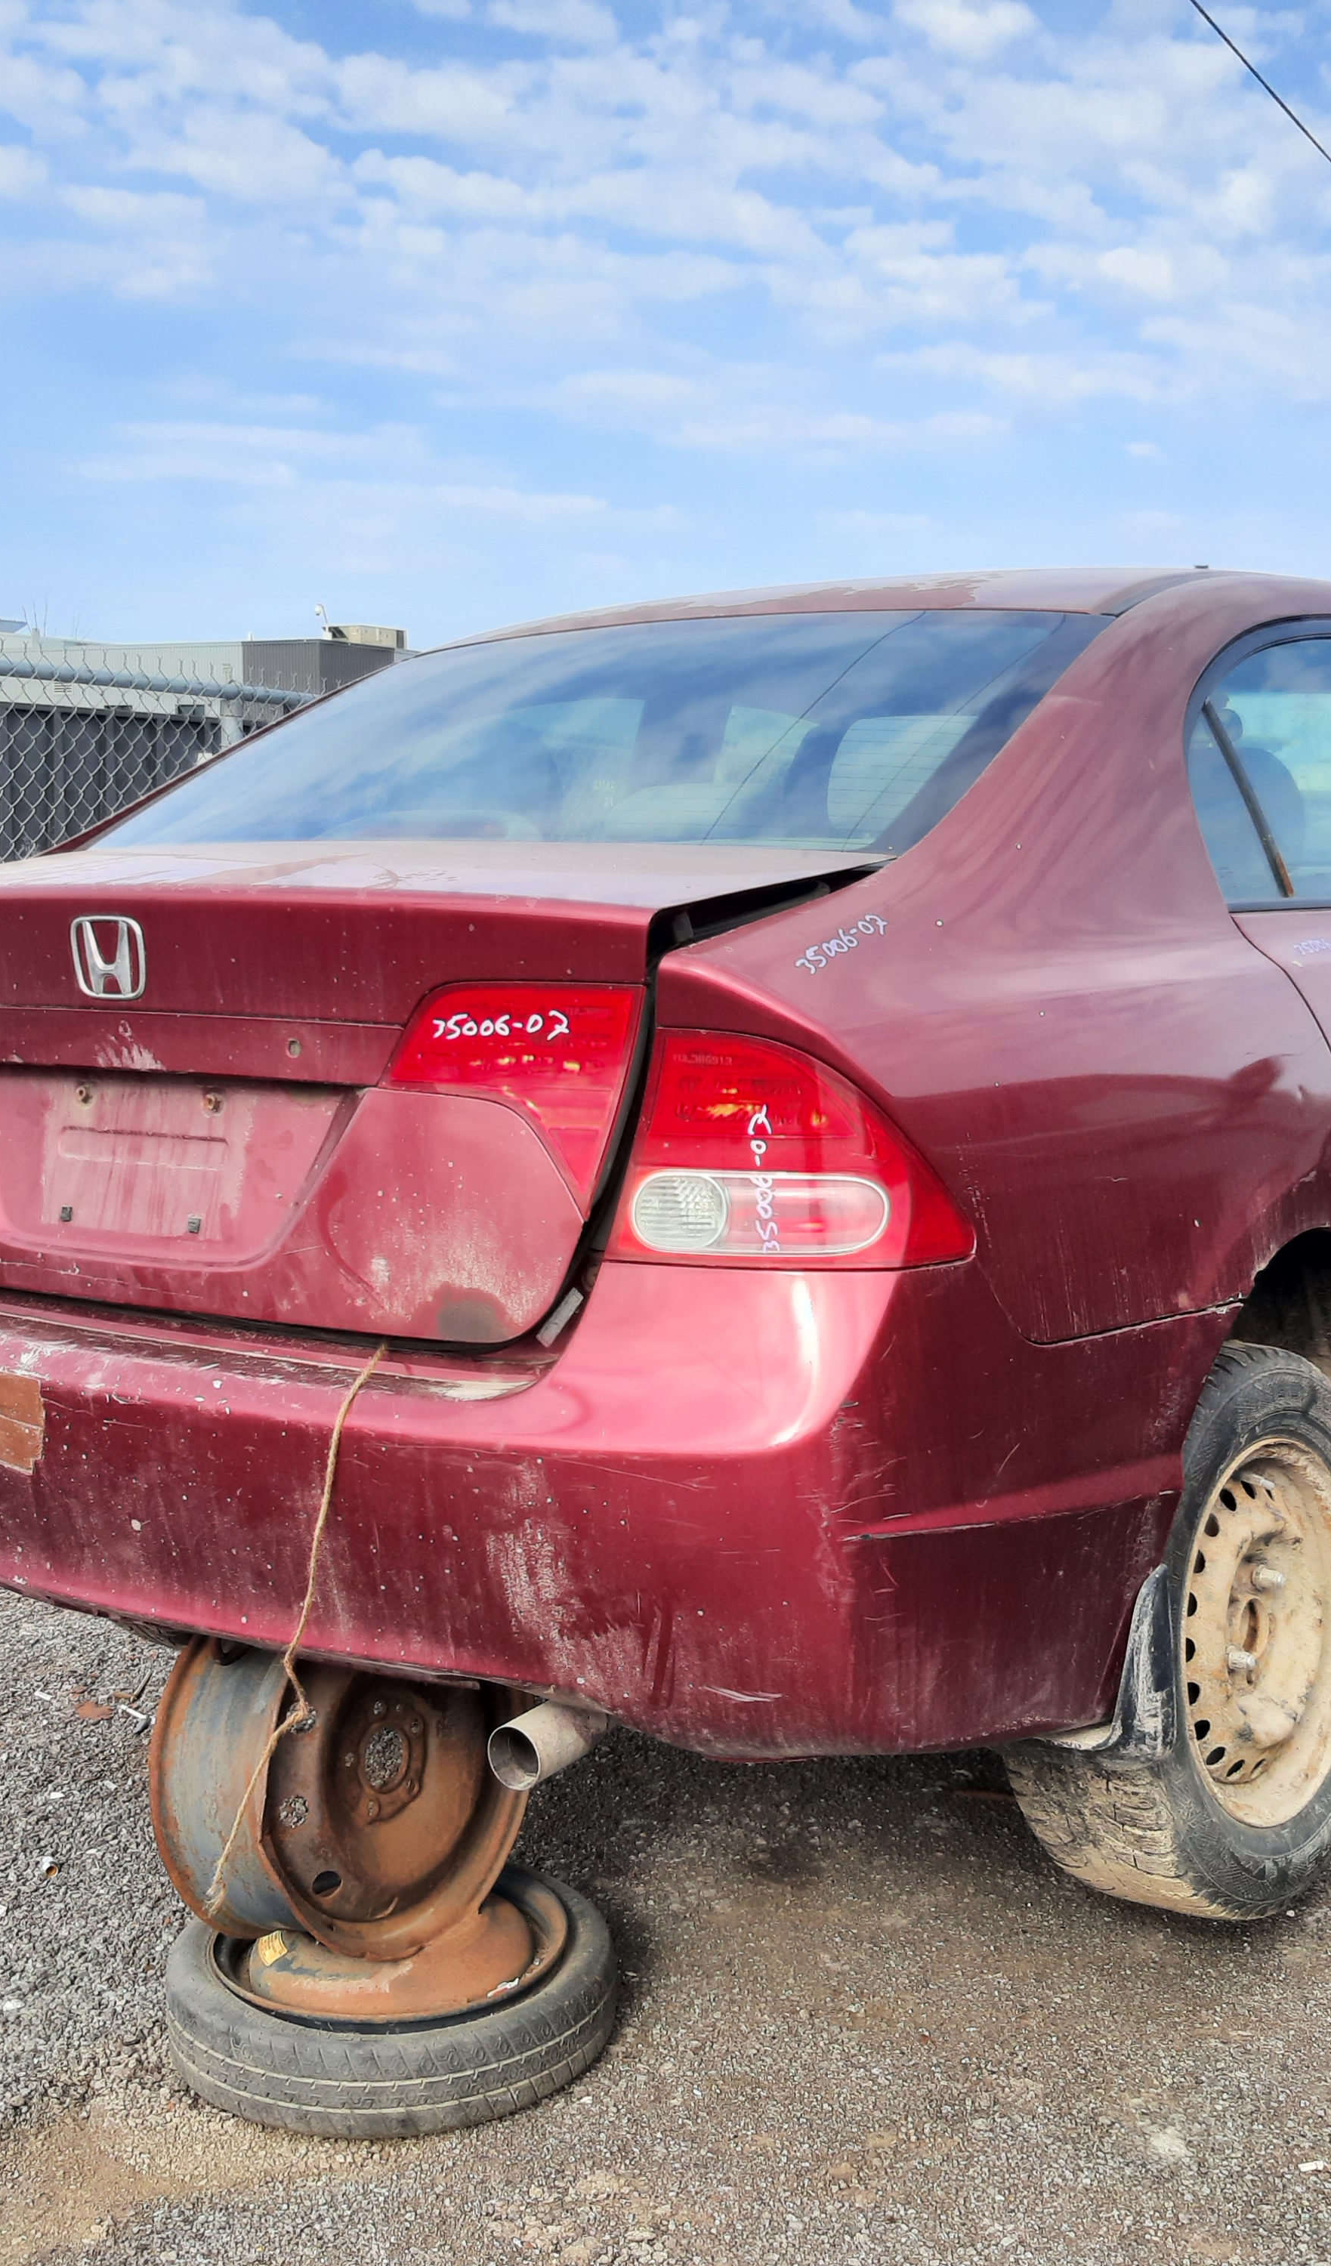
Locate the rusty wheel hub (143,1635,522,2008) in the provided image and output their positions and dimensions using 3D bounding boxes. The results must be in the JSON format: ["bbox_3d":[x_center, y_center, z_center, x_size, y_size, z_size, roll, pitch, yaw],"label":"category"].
[{"bbox_3d":[-0.367,0.729,2.619,0.190,0.415,0.415,-8,0,40],"label":"rusty wheel hub"}]

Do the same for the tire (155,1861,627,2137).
[{"bbox_3d":[-0.316,0.999,2.660,0.525,0.130,0.525,0,7,0],"label":"tire"}]

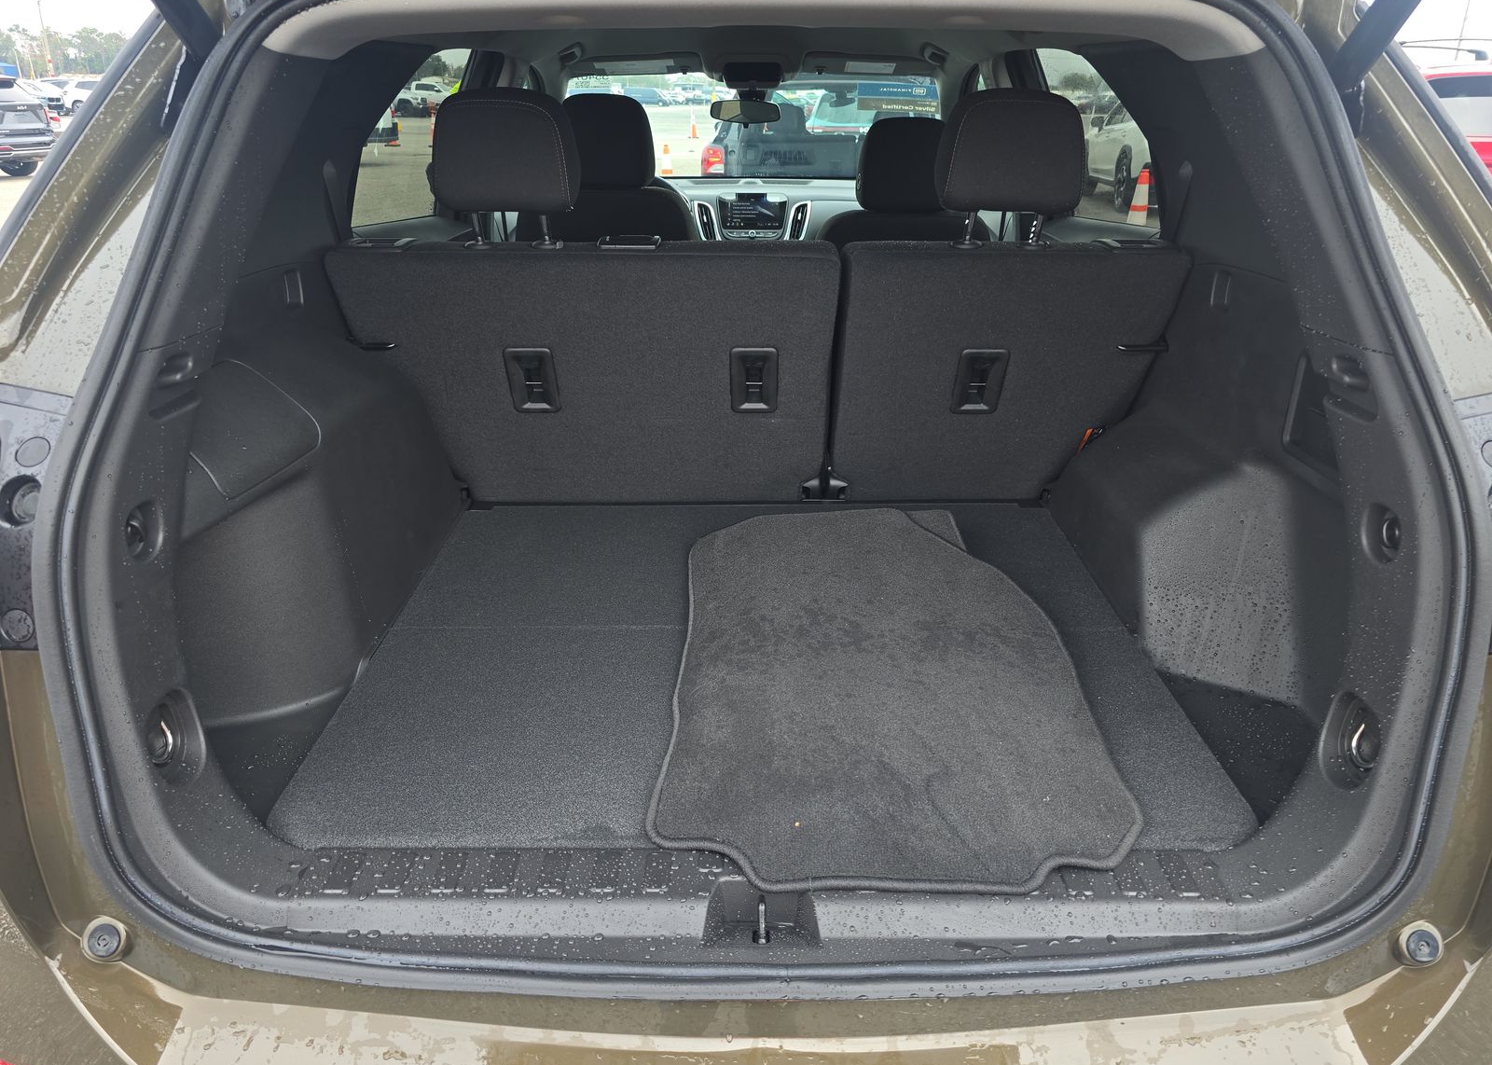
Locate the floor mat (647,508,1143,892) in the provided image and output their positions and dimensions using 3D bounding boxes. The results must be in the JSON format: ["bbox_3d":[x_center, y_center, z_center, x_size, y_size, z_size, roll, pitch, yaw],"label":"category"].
[{"bbox_3d":[0.168,0.150,1.325,0.515,0.030,0.845,0,26,0],"label":"floor mat"}]

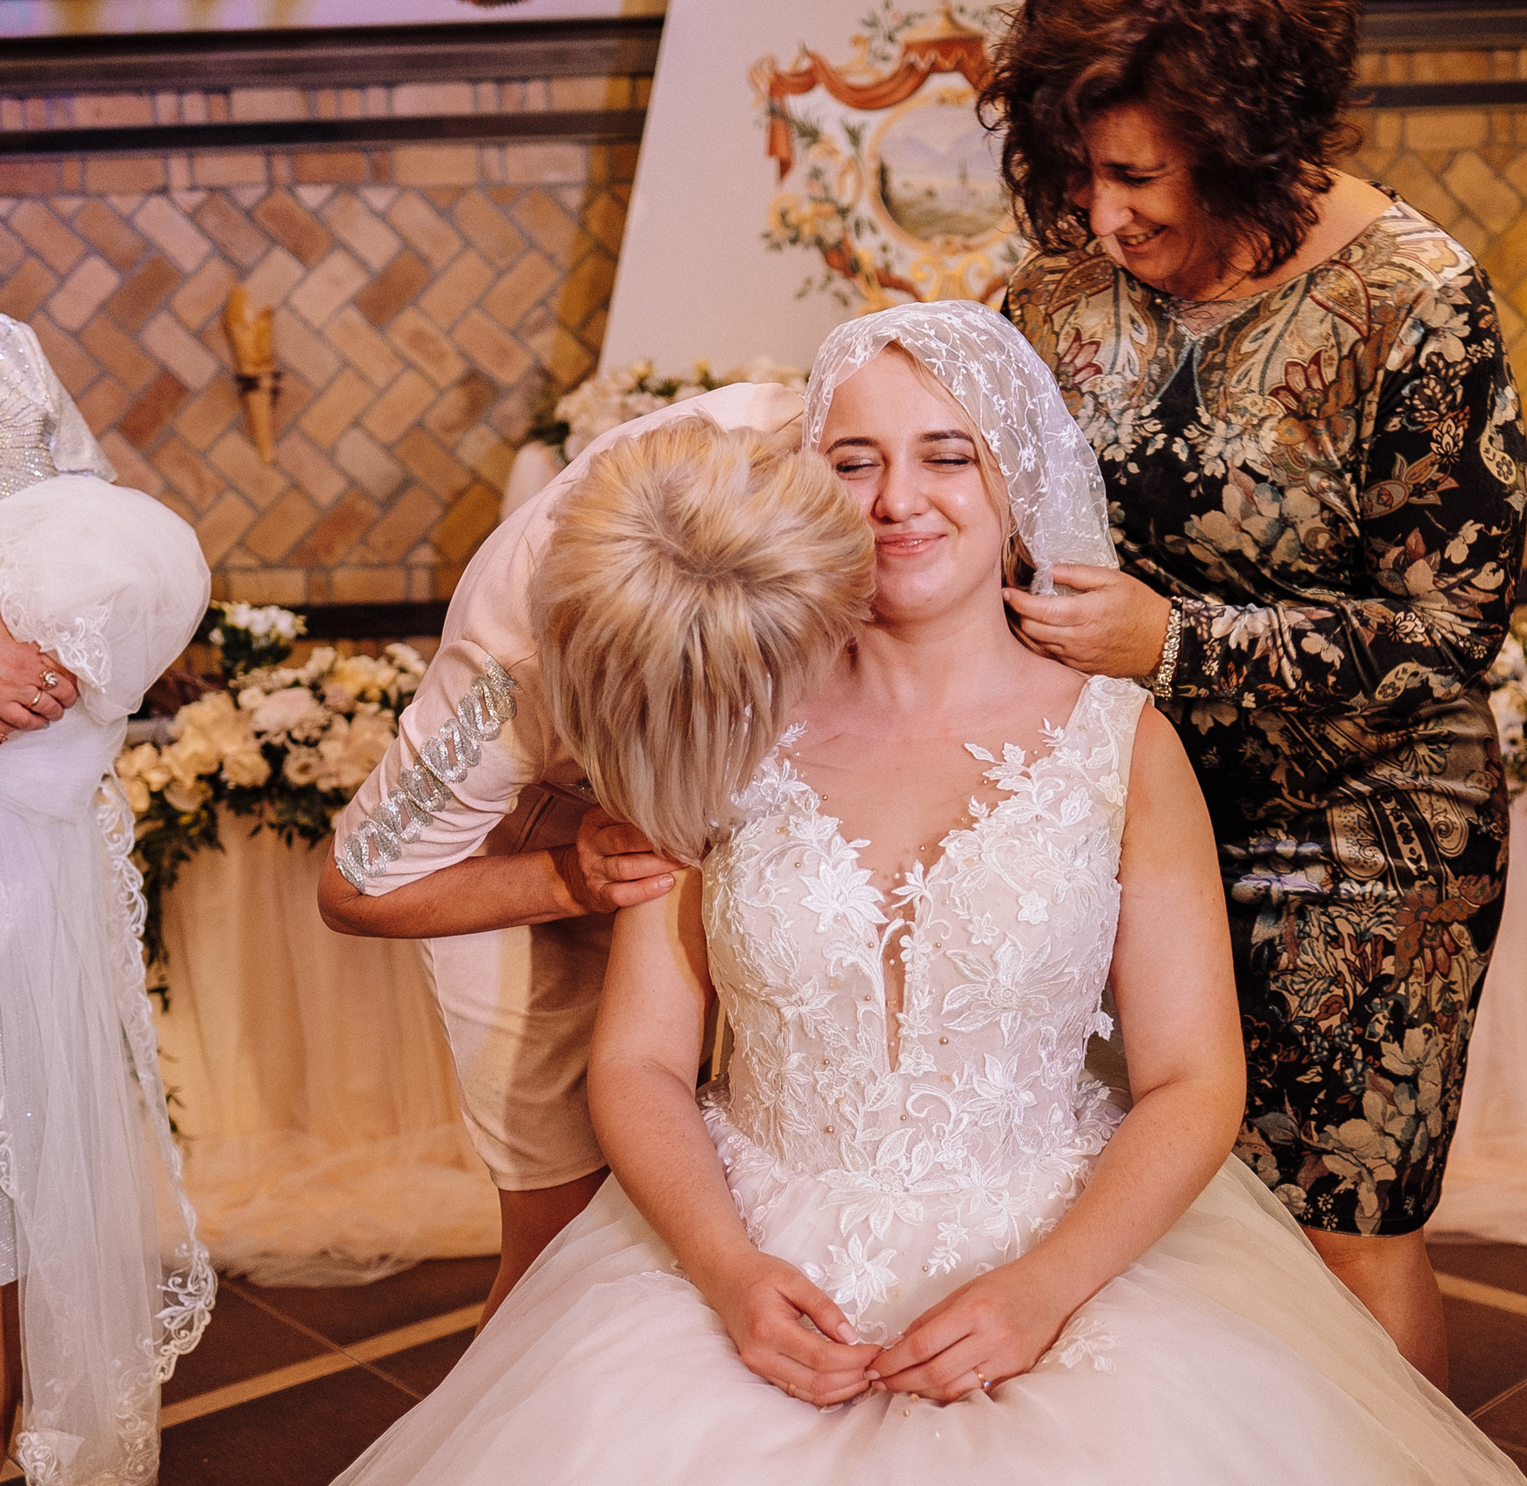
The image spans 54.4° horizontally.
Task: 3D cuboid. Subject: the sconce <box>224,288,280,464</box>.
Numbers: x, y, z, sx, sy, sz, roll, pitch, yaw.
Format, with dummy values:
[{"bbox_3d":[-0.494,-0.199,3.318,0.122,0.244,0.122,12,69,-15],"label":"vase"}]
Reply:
[{"bbox_3d":[-1.578,-1.132,4.580,0.140,0.530,0.170,-2,4,-1],"label":"sconce"}]

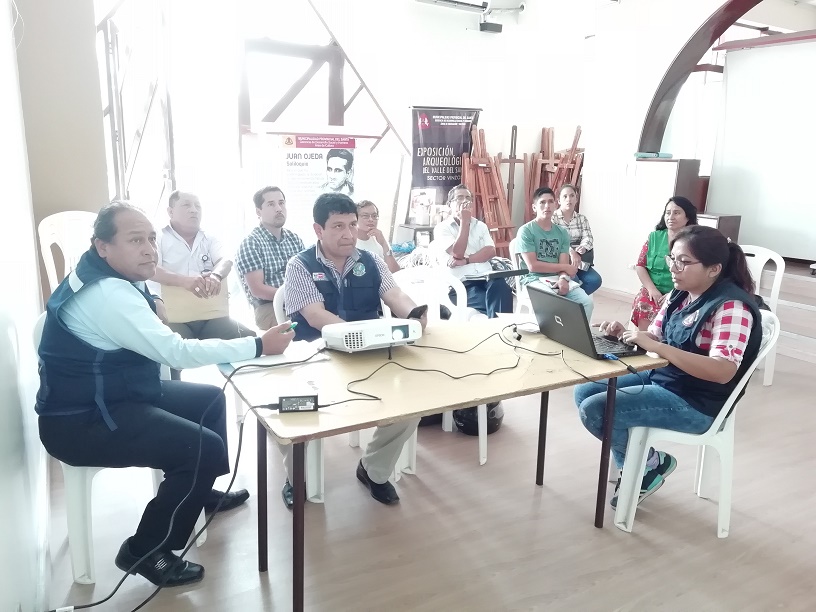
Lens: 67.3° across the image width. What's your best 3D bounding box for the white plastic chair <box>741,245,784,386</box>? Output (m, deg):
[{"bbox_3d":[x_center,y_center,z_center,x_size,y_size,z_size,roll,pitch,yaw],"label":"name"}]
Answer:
[{"bbox_3d":[2.419,0.067,4.427,0.450,0.890,0.530,5,12,15],"label":"white plastic chair"}]

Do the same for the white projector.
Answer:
[{"bbox_3d":[-0.132,0.092,2.198,0.300,0.080,0.236,-7,7,-32],"label":"white projector"}]

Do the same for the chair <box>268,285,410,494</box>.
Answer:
[{"bbox_3d":[-0.338,0.345,2.823,0.450,0.880,0.530,-6,14,-31],"label":"chair"}]

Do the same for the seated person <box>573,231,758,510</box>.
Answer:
[{"bbox_3d":[1.054,0.282,2.476,0.770,1.210,0.470,4,12,14],"label":"seated person"}]

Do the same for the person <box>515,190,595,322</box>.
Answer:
[{"bbox_3d":[1.086,-0.226,4.648,0.490,1.310,0.760,-4,13,-24],"label":"person"}]

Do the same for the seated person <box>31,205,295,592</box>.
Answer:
[{"bbox_3d":[-0.875,0.269,2.193,0.840,1.270,0.580,-4,15,-21],"label":"seated person"}]

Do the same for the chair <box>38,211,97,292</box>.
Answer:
[{"bbox_3d":[-1.831,0.013,3.563,0.480,1.070,0.580,-6,16,-29],"label":"chair"}]

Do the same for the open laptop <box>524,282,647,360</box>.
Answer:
[{"bbox_3d":[0.668,0.041,2.322,0.310,0.212,0.343,-4,15,-23],"label":"open laptop"}]

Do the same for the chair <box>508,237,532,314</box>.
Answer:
[{"bbox_3d":[1.010,0.008,4.339,0.450,0.880,0.520,-1,14,-12],"label":"chair"}]

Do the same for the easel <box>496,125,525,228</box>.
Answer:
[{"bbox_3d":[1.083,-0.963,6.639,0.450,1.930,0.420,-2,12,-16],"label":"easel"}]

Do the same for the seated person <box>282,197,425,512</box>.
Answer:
[{"bbox_3d":[-0.304,0.158,2.722,0.570,1.290,0.700,-4,13,-24],"label":"seated person"}]

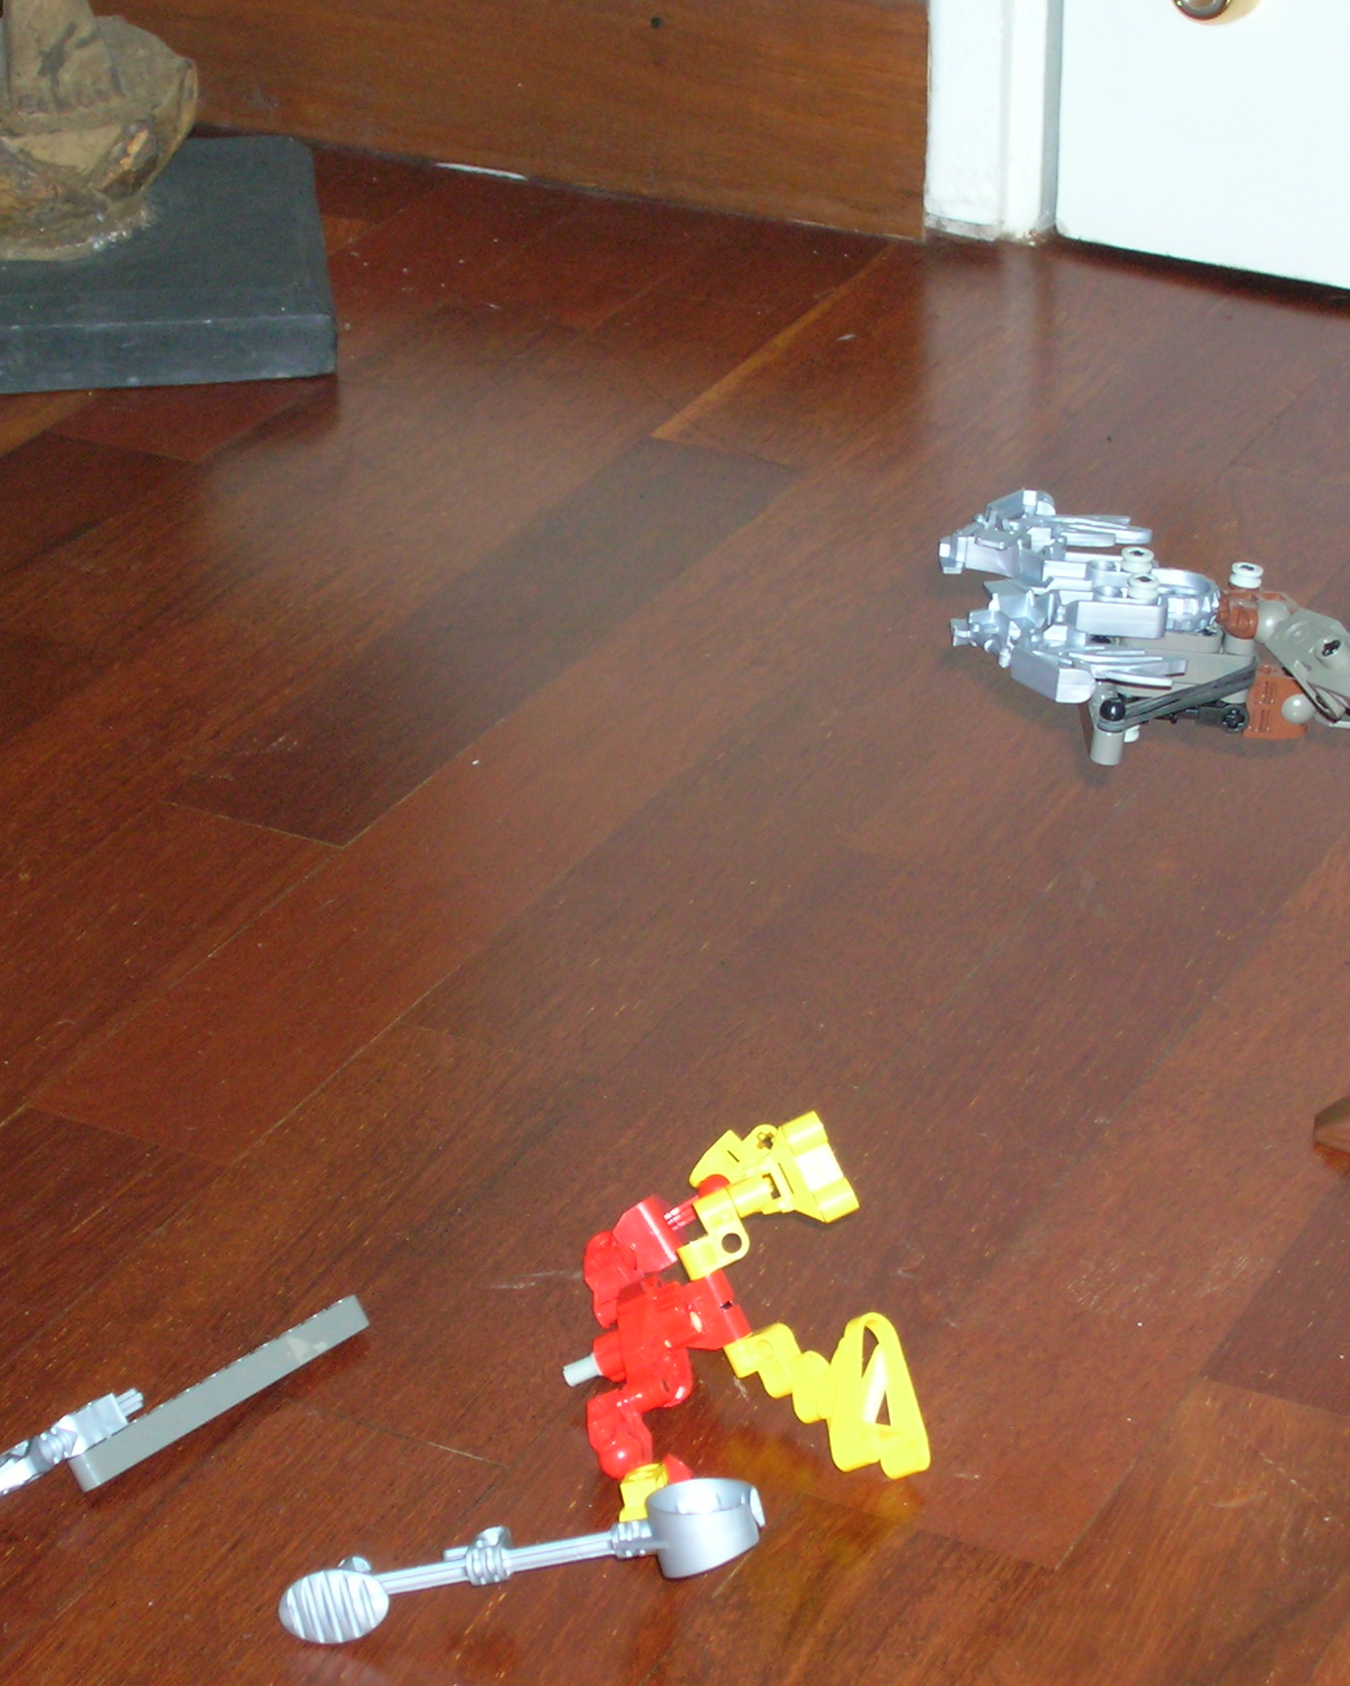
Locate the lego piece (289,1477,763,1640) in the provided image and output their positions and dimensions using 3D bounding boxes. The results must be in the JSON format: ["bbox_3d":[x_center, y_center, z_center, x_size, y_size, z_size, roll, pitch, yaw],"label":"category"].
[{"bbox_3d":[-0.032,0.152,0.973,0.109,0.021,0.024,-9,29,-17],"label":"lego piece"}]

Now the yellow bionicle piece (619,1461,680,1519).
[{"bbox_3d":[-0.006,0.142,1.000,0.015,0.011,0.015,0,27,0],"label":"yellow bionicle piece"}]

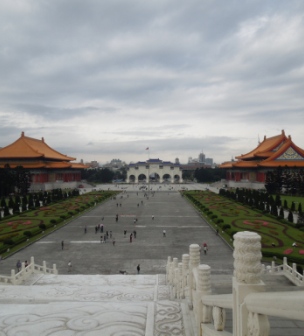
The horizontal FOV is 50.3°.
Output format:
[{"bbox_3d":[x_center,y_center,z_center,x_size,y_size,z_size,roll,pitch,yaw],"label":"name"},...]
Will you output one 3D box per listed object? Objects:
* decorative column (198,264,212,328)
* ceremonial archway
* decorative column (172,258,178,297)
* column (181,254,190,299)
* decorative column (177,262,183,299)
[{"bbox_3d":[1.235,3.161,7.536,0.330,1.800,0.330,0,0,1],"label":"decorative column"},{"bbox_3d":[3.800,3.900,418.000,71.000,31.000,14.000,0,0,1],"label":"ceremonial archway"},{"bbox_3d":[1.584,6.923,21.524,0.330,1.800,0.330,0,0,1],"label":"decorative column"},{"bbox_3d":[1.366,4.376,12.996,0.330,1.800,0.330,0,0,1],"label":"column"},{"bbox_3d":[1.440,5.664,16.168,0.330,1.800,0.330,0,0,1],"label":"decorative column"}]

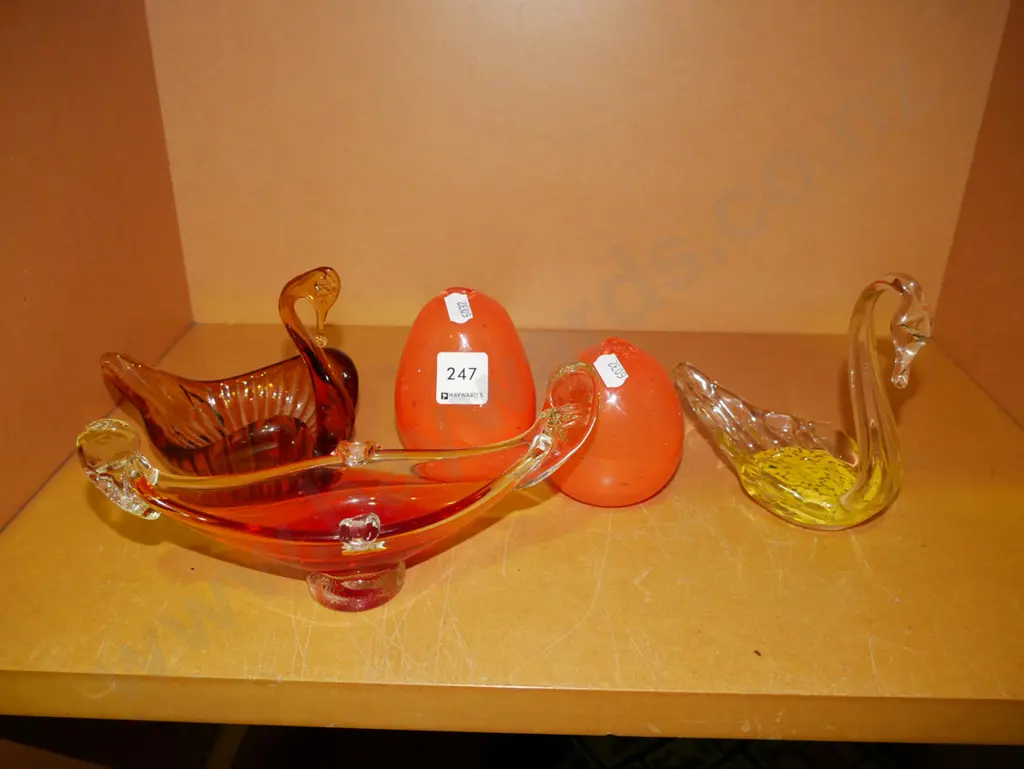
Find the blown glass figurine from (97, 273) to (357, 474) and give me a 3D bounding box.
[{"bbox_3d":[-0.204,-0.010,0.643,0.184,0.160,0.082,6,27,10],"label":"blown glass figurine"}]

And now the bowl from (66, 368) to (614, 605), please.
[{"bbox_3d":[-0.092,0.071,0.524,0.286,0.122,0.102,-5,27,-10],"label":"bowl"}]

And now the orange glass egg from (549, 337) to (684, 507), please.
[{"bbox_3d":[0.074,0.025,0.625,0.095,0.118,0.095,1,26,1],"label":"orange glass egg"}]

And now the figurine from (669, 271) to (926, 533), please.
[{"bbox_3d":[0.191,0.006,0.600,0.163,0.175,0.075,7,27,13],"label":"figurine"}]

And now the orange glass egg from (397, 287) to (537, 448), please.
[{"bbox_3d":[-0.035,-0.003,0.658,0.105,0.137,0.105,1,26,1],"label":"orange glass egg"}]

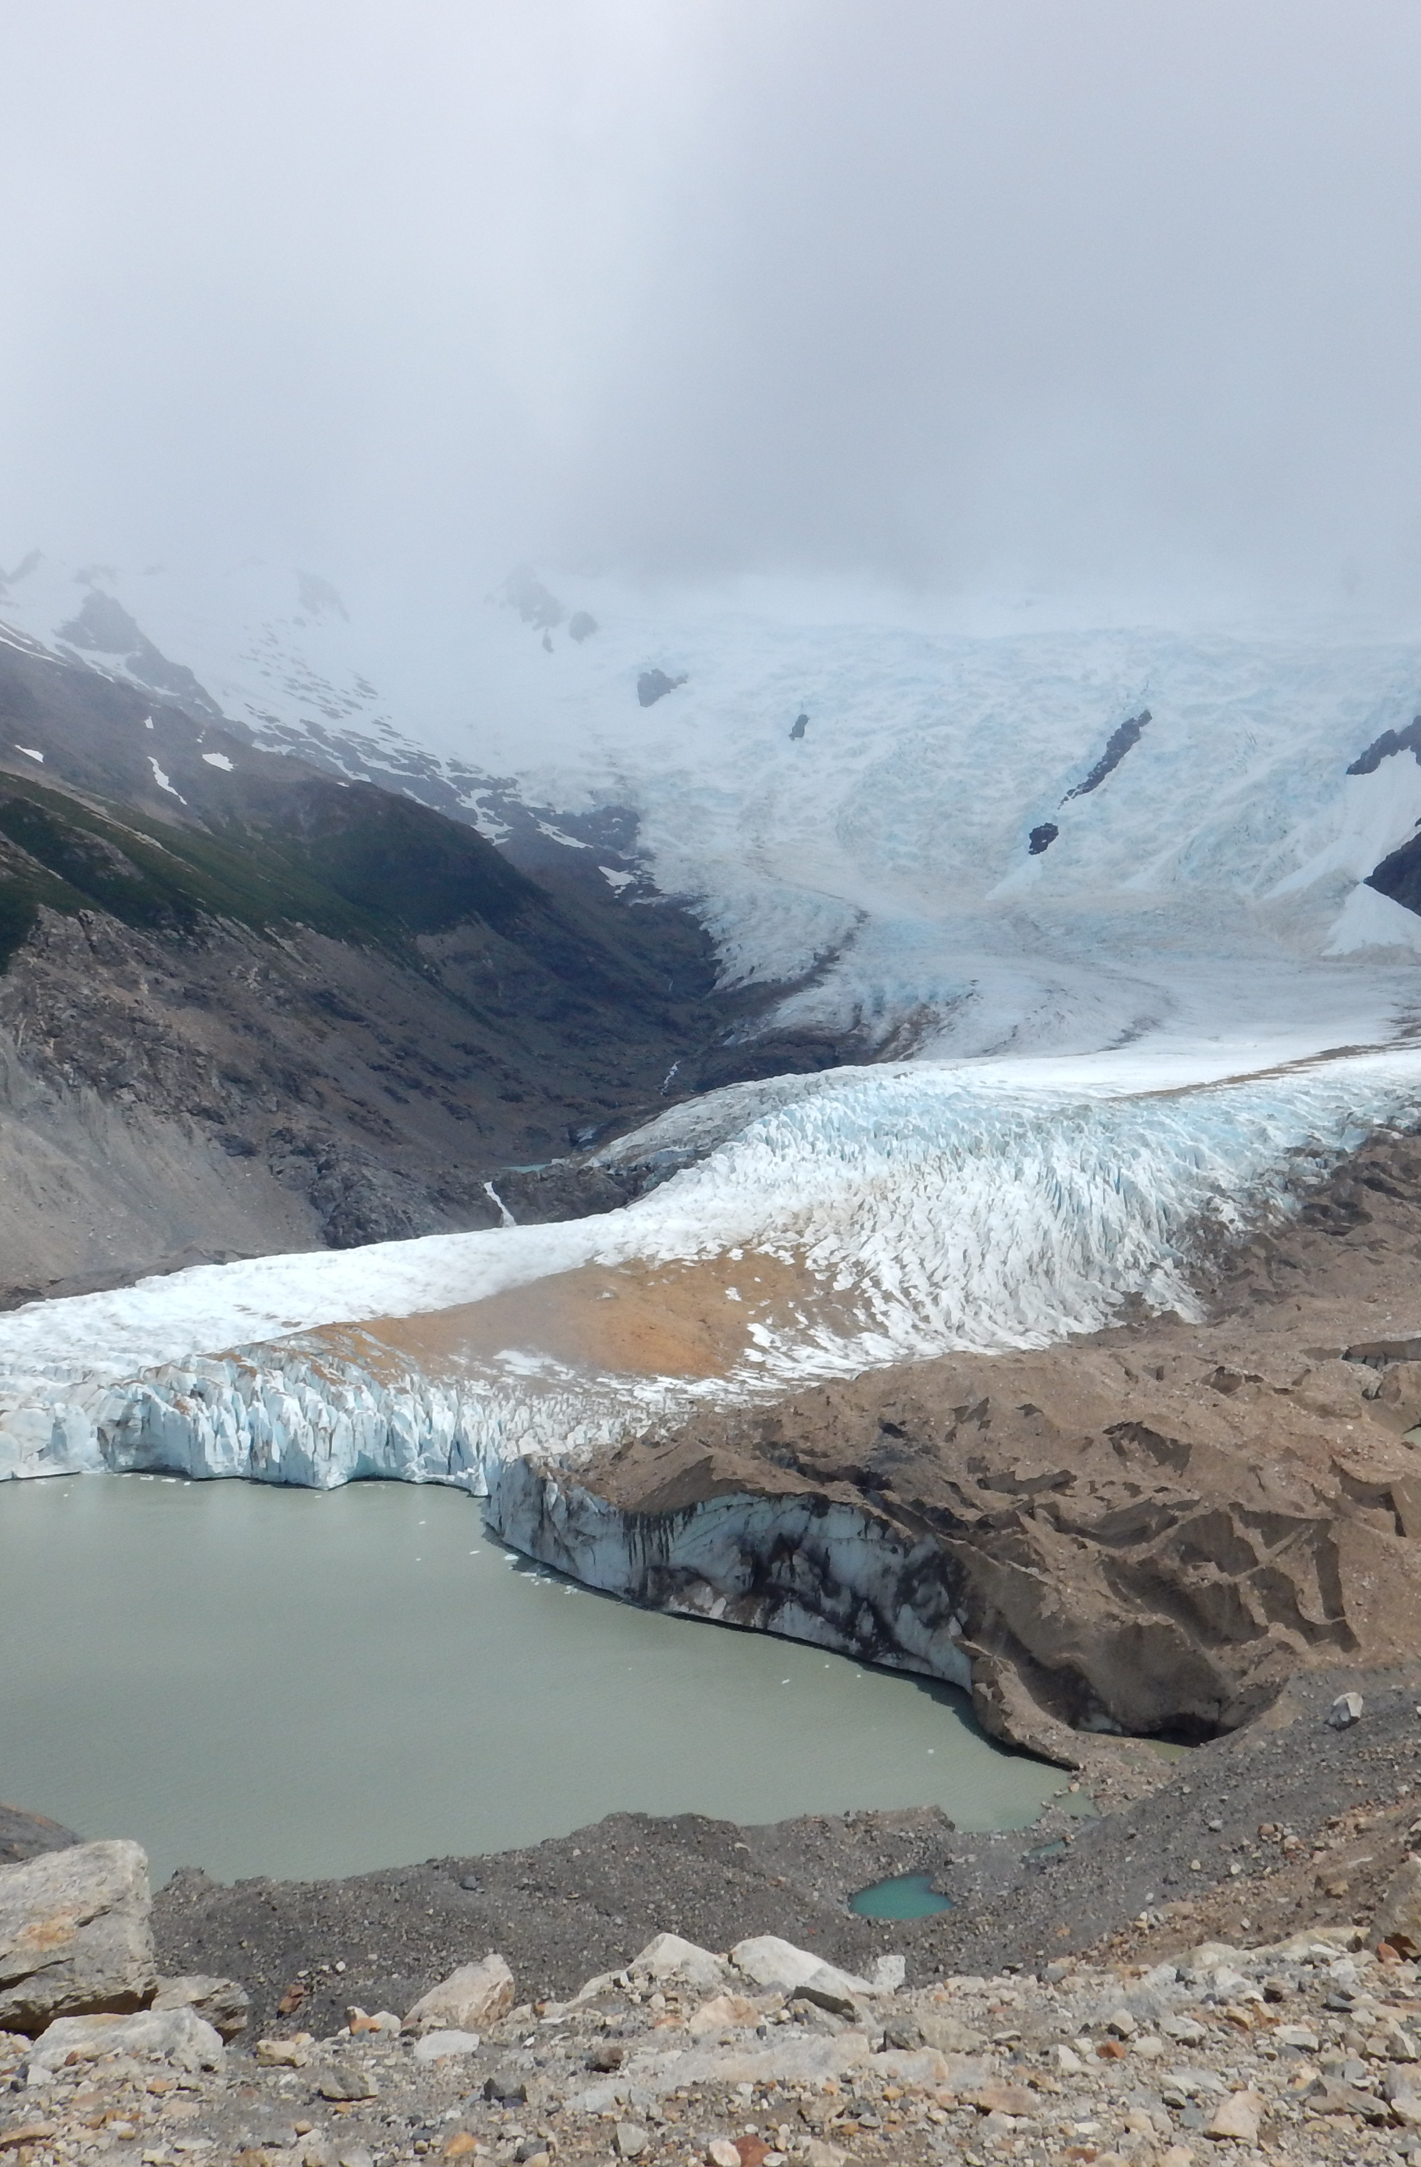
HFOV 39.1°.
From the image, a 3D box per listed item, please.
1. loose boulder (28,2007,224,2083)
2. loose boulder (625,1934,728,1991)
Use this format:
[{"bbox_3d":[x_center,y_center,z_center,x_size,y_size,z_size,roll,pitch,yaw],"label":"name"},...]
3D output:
[{"bbox_3d":[-1.713,2.828,5.900,0.560,0.180,0.310,0,3,0],"label":"loose boulder"},{"bbox_3d":[-0.109,2.894,6.600,0.340,0.160,0.240,0,3,0],"label":"loose boulder"}]

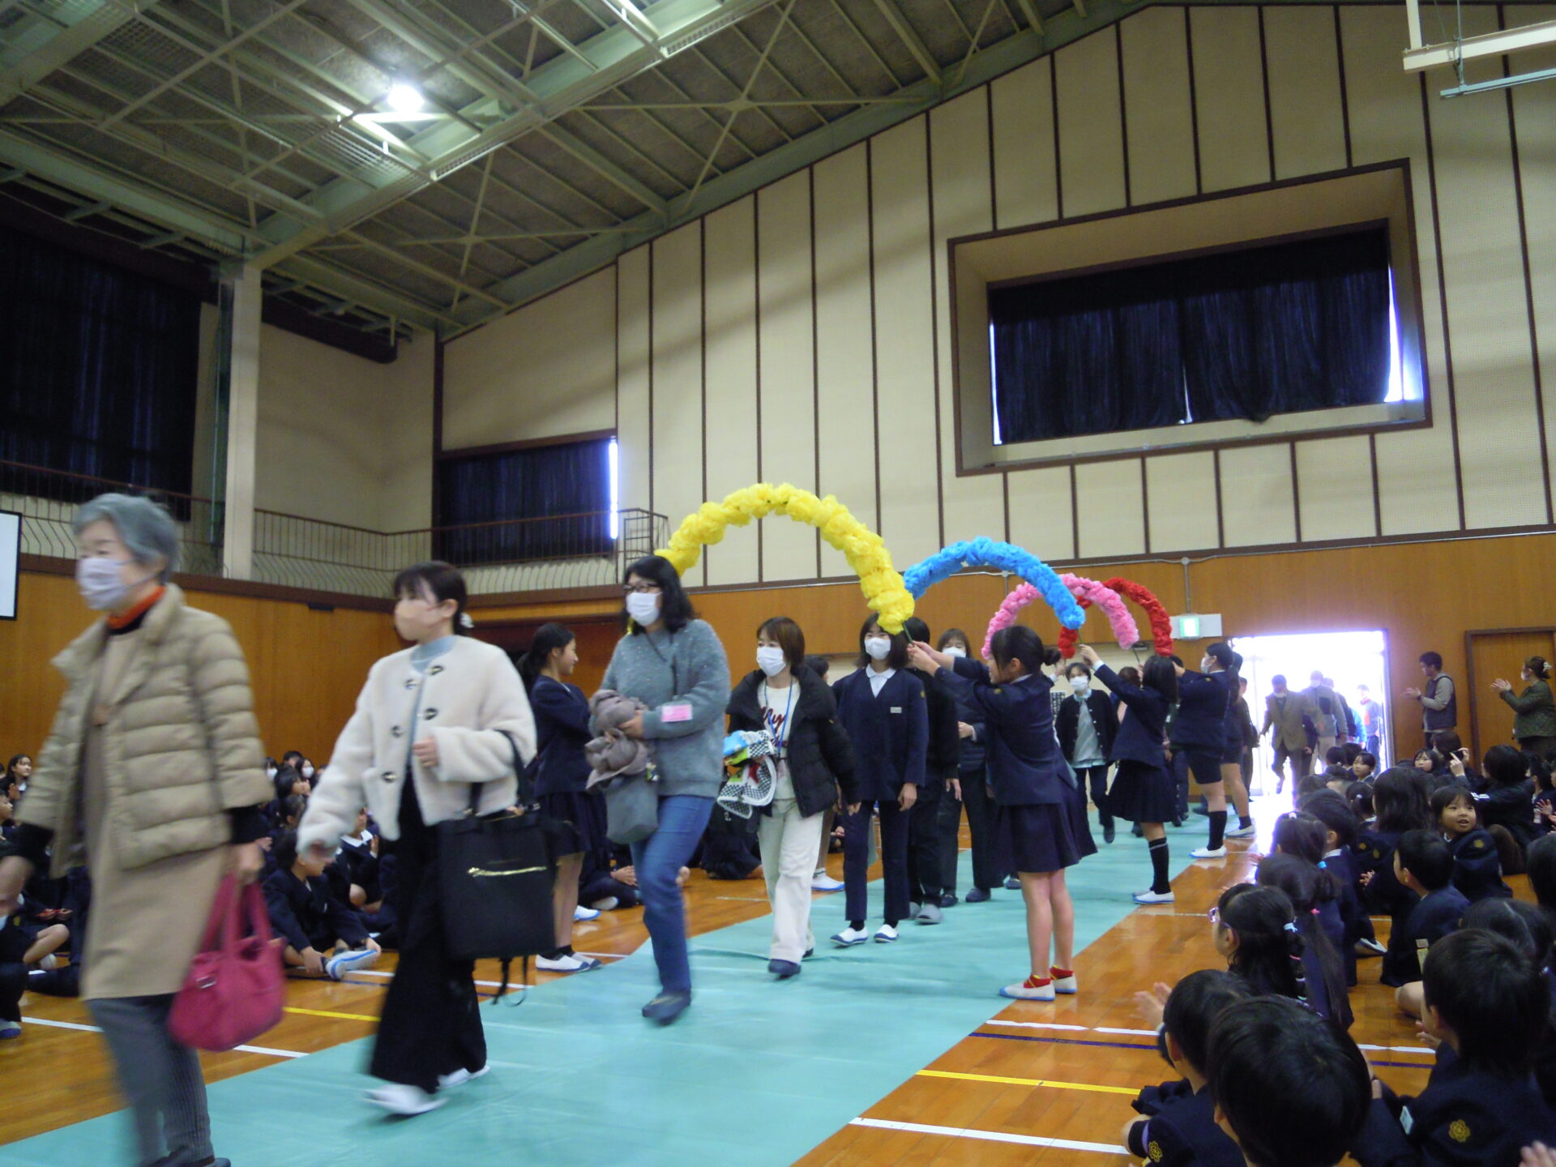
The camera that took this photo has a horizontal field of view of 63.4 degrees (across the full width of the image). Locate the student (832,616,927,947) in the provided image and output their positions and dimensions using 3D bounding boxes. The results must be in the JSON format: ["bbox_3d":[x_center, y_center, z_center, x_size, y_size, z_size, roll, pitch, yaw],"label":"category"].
[{"bbox_3d":[0.495,0.965,6.427,0.470,1.609,0.340,-4,-8,22],"label":"student"}]

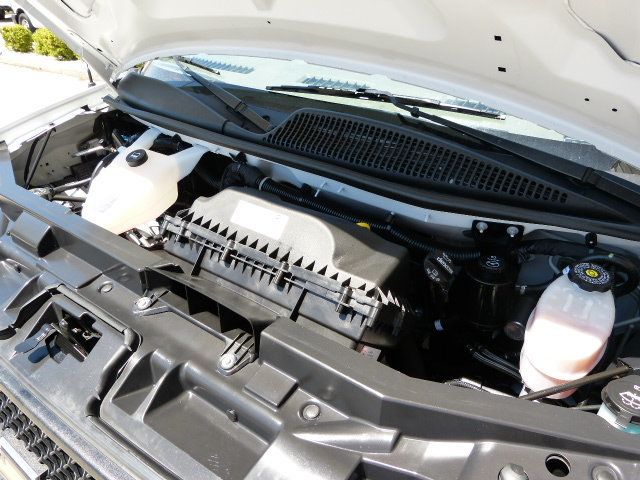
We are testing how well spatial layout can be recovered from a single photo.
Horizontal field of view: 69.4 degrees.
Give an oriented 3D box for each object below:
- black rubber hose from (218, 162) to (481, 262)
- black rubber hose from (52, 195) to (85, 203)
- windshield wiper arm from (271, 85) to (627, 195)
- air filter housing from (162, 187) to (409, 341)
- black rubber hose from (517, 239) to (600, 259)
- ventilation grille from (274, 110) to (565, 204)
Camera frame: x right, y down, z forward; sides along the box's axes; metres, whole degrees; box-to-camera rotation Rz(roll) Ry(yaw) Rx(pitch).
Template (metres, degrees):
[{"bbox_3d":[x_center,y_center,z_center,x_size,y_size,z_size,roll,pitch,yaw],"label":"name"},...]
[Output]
[{"bbox_3d":[0.021,-0.063,0.837,0.544,0.062,0.058,20,40,28],"label":"black rubber hose"},{"bbox_3d":[-0.626,-0.103,1.150,0.100,0.018,0.018,8,35,18],"label":"black rubber hose"},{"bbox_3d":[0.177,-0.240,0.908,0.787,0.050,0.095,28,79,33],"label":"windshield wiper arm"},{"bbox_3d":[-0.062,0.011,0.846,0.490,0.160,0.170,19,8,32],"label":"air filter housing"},{"bbox_3d":[0.337,0.013,0.657,0.111,0.028,0.028,-3,31,26],"label":"black rubber hose"},{"bbox_3d":[0.136,-0.165,0.830,0.580,0.045,0.110,19,68,32],"label":"ventilation grille"}]

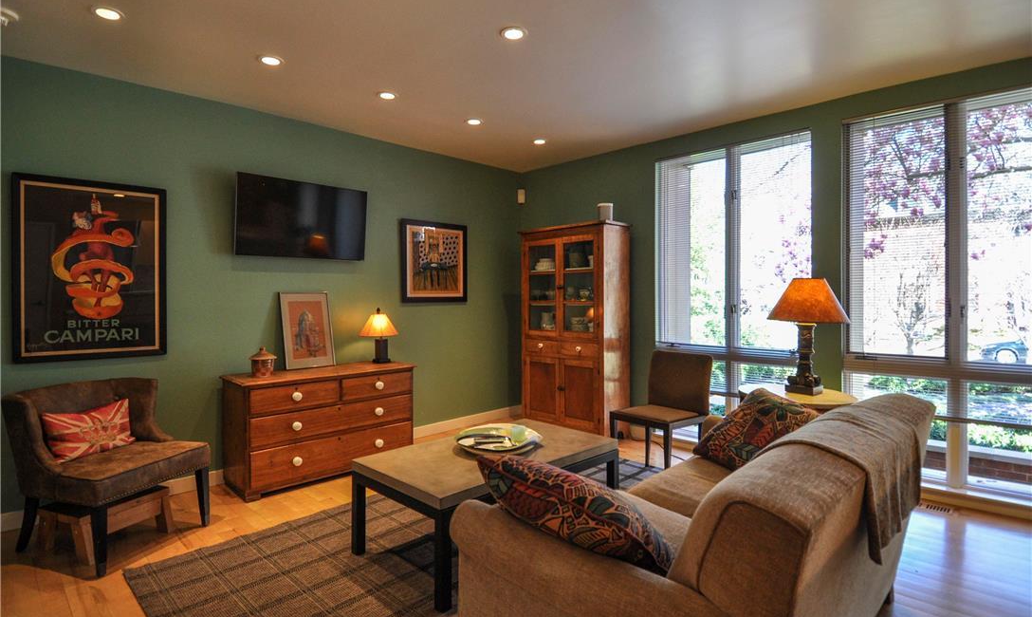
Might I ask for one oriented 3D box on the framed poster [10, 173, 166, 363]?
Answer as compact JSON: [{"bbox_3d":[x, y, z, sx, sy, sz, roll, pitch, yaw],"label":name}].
[{"bbox_3d":[-2.447,-0.219,3.000,0.690,1.019,0.030,-2,2,-44],"label":"framed poster"}]

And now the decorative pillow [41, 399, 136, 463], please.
[{"bbox_3d":[-2.298,0.657,2.806,0.120,0.250,0.440,-14,-1,8],"label":"decorative pillow"}]

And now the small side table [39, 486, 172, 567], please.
[{"bbox_3d":[-2.086,1.088,2.661,0.390,0.225,0.410,0,1,25],"label":"small side table"}]

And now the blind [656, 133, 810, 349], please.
[{"bbox_3d":[1.688,-0.487,4.145,0.050,1.600,1.209,-1,1,-45],"label":"blind"}]

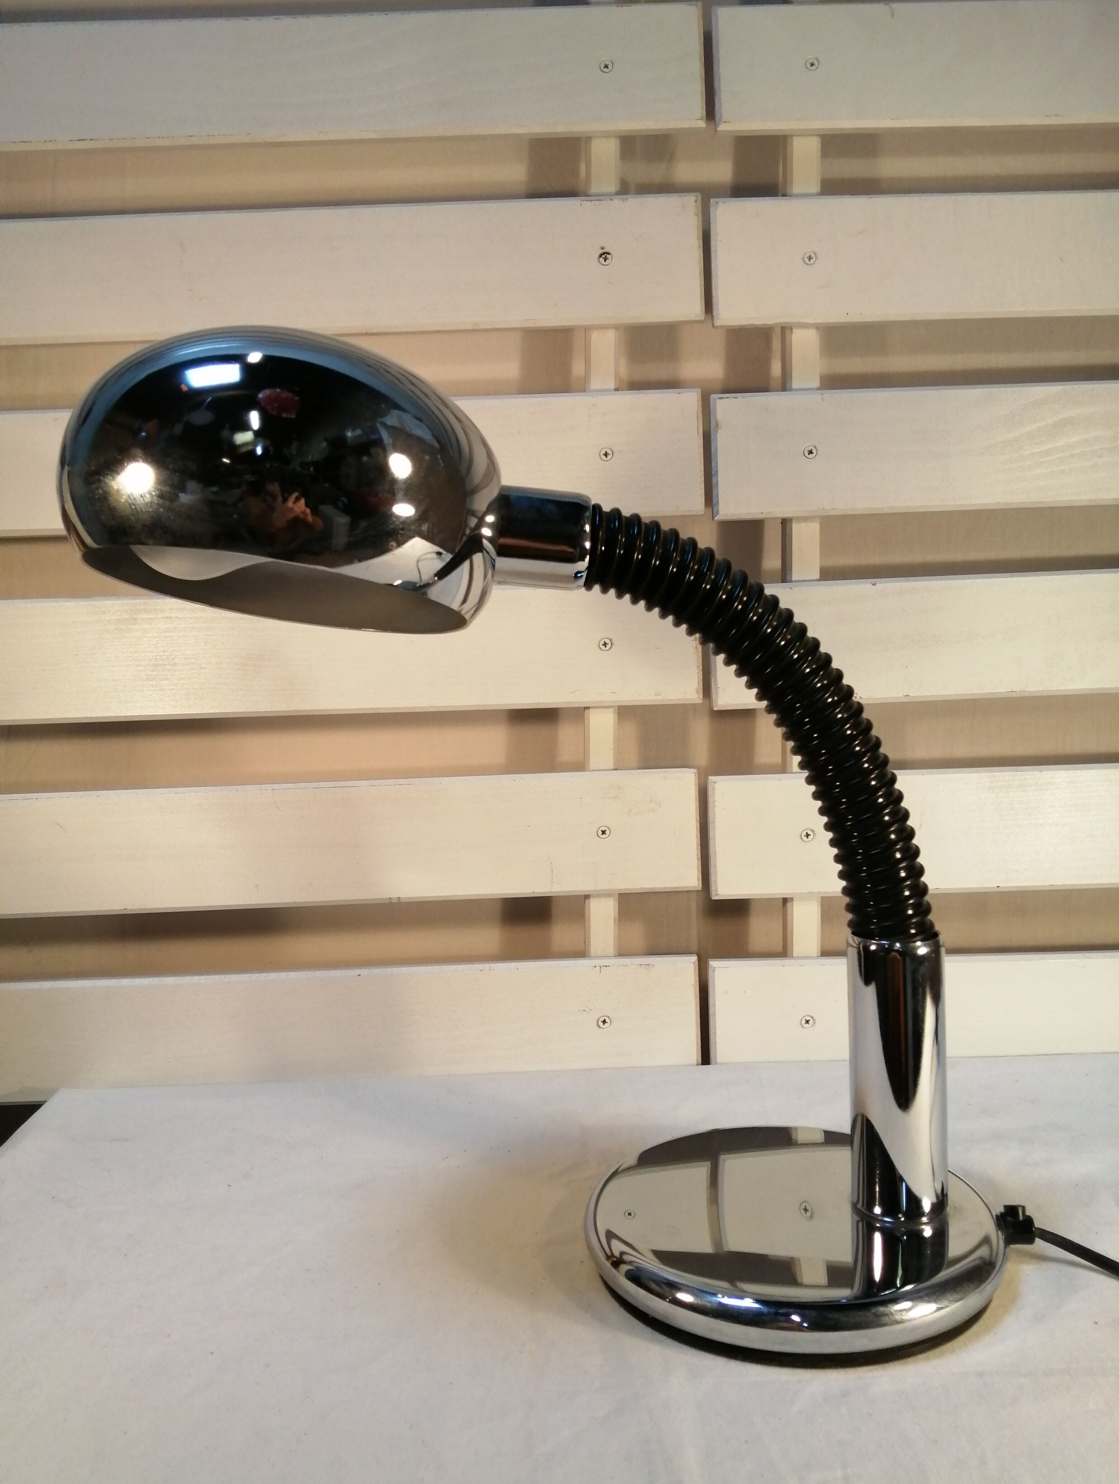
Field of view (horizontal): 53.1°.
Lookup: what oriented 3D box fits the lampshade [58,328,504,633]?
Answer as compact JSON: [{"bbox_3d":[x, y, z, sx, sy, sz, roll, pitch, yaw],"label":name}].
[{"bbox_3d":[-0.105,-0.106,0.448,0.171,0.098,0.171,8,-4,1],"label":"lampshade"}]

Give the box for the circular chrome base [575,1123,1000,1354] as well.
[{"bbox_3d":[0.097,0.203,0.472,0.172,0.020,0.172,-3,4,0],"label":"circular chrome base"}]

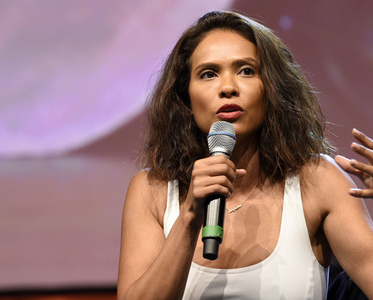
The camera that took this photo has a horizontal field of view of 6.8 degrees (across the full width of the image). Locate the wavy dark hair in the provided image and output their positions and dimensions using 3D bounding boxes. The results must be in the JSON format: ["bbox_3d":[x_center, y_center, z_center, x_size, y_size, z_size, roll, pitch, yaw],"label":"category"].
[{"bbox_3d":[0.088,-0.084,5.480,0.335,0.315,0.270,-3,-5,7],"label":"wavy dark hair"}]

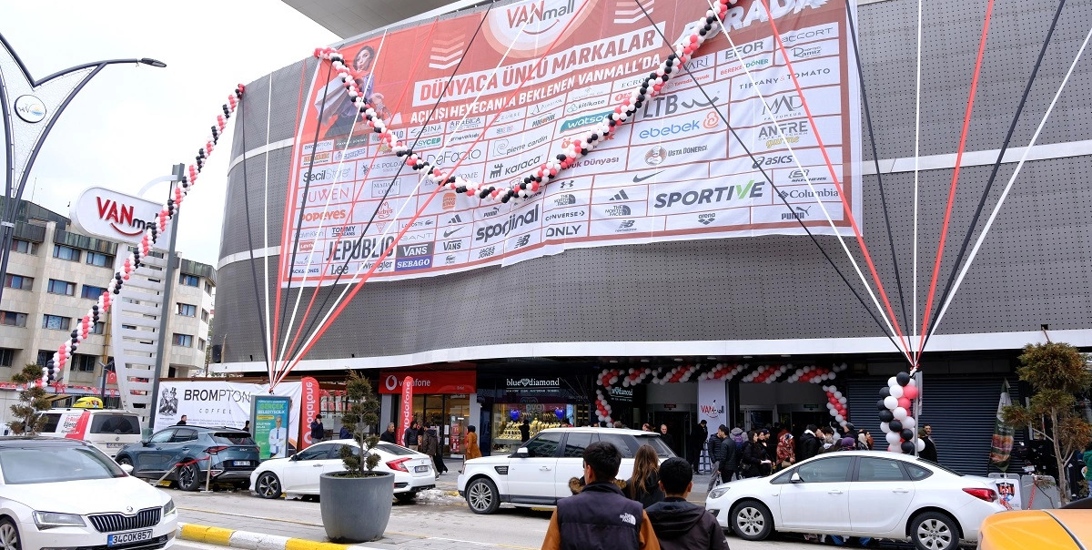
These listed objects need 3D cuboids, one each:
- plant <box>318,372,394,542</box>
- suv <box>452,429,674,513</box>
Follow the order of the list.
[{"bbox_3d":[-2.871,2.725,11.120,1.130,2.480,1.130,1,-11,0],"label":"plant"},{"bbox_3d":[0.432,4.146,15.488,4.760,1.800,1.960,-6,-13,29],"label":"suv"}]

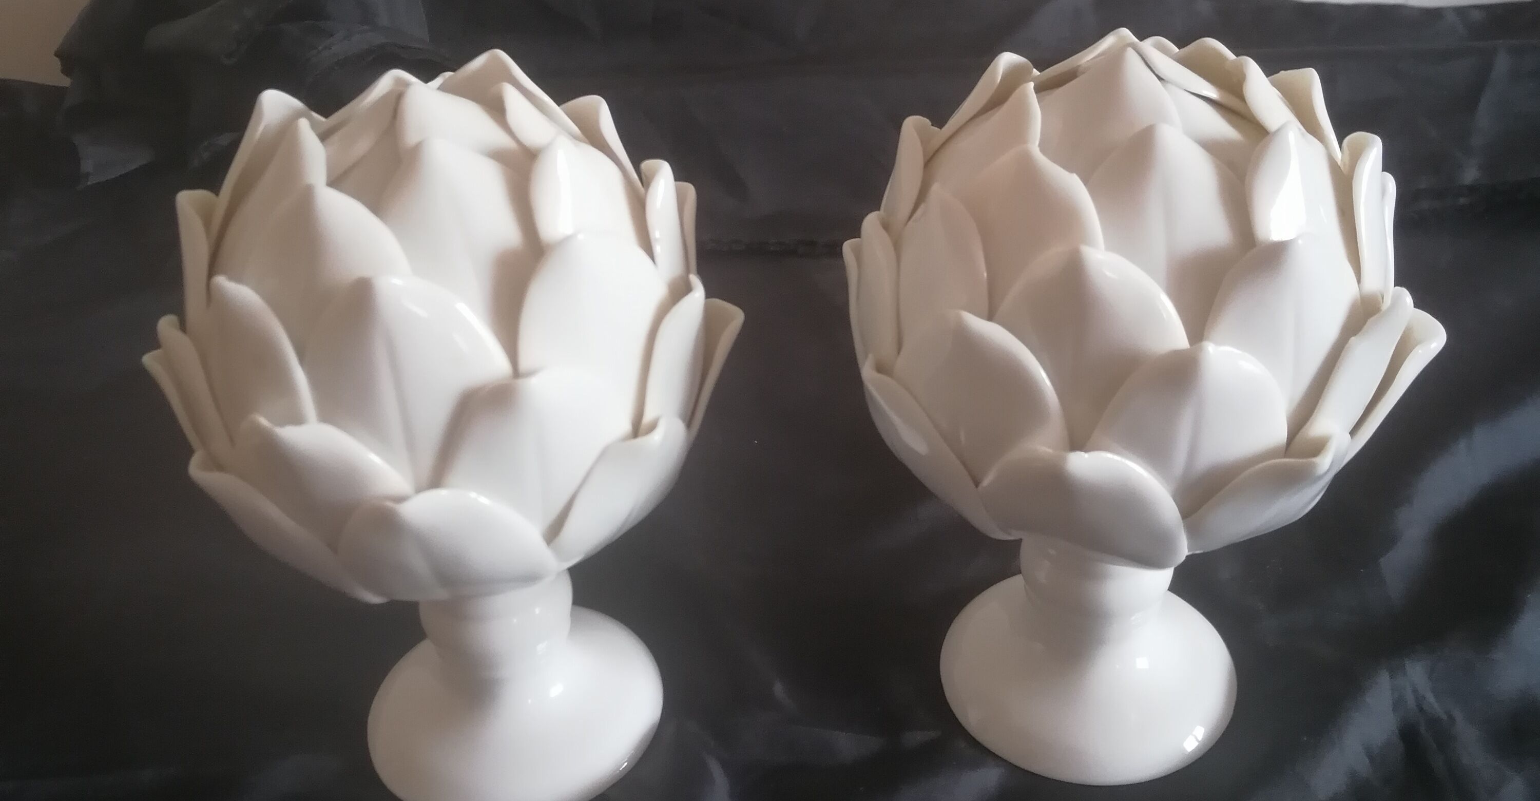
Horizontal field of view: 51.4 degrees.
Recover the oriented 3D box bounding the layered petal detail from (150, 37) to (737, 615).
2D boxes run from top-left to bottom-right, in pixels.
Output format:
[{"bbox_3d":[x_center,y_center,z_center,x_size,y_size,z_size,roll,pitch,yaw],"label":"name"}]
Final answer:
[{"bbox_3d":[-0.093,-0.019,0.463,0.167,0.142,0.167,-3,36,0],"label":"layered petal detail"}]

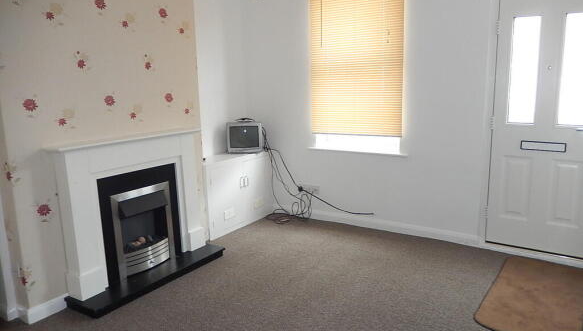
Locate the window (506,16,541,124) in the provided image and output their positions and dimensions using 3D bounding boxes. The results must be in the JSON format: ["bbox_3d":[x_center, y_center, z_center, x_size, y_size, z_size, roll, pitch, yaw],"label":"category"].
[{"bbox_3d":[1.797,-0.725,3.251,0.193,0.808,0.040,6,13,33],"label":"window"}]

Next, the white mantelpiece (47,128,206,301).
[{"bbox_3d":[-1.122,0.297,3.187,0.149,1.022,1.208,6,13,33],"label":"white mantelpiece"}]

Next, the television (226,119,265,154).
[{"bbox_3d":[-0.494,-0.317,4.577,0.370,0.335,0.360,-3,11,-6],"label":"television"}]

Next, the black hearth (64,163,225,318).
[{"bbox_3d":[-1.043,0.453,3.168,0.327,0.824,1.196,6,13,33],"label":"black hearth"}]

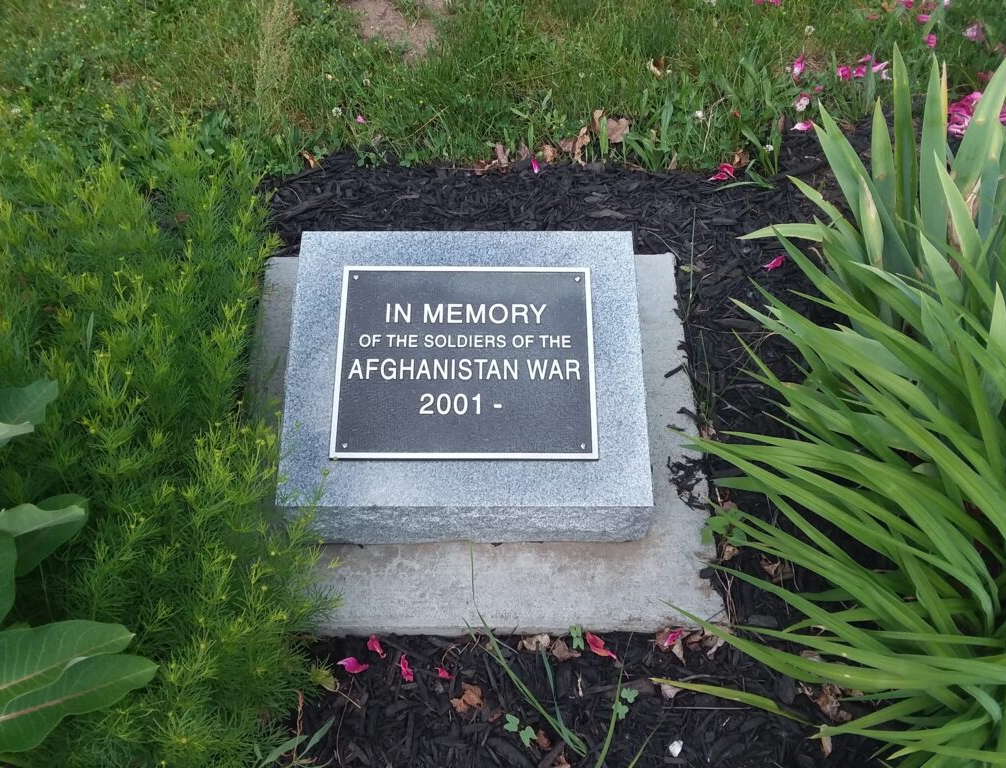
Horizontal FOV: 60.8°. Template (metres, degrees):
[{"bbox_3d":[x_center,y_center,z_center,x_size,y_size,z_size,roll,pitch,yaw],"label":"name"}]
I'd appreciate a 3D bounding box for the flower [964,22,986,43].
[{"bbox_3d":[1.057,-0.788,1.923,0.048,0.028,0.042,0,60,-1],"label":"flower"}]

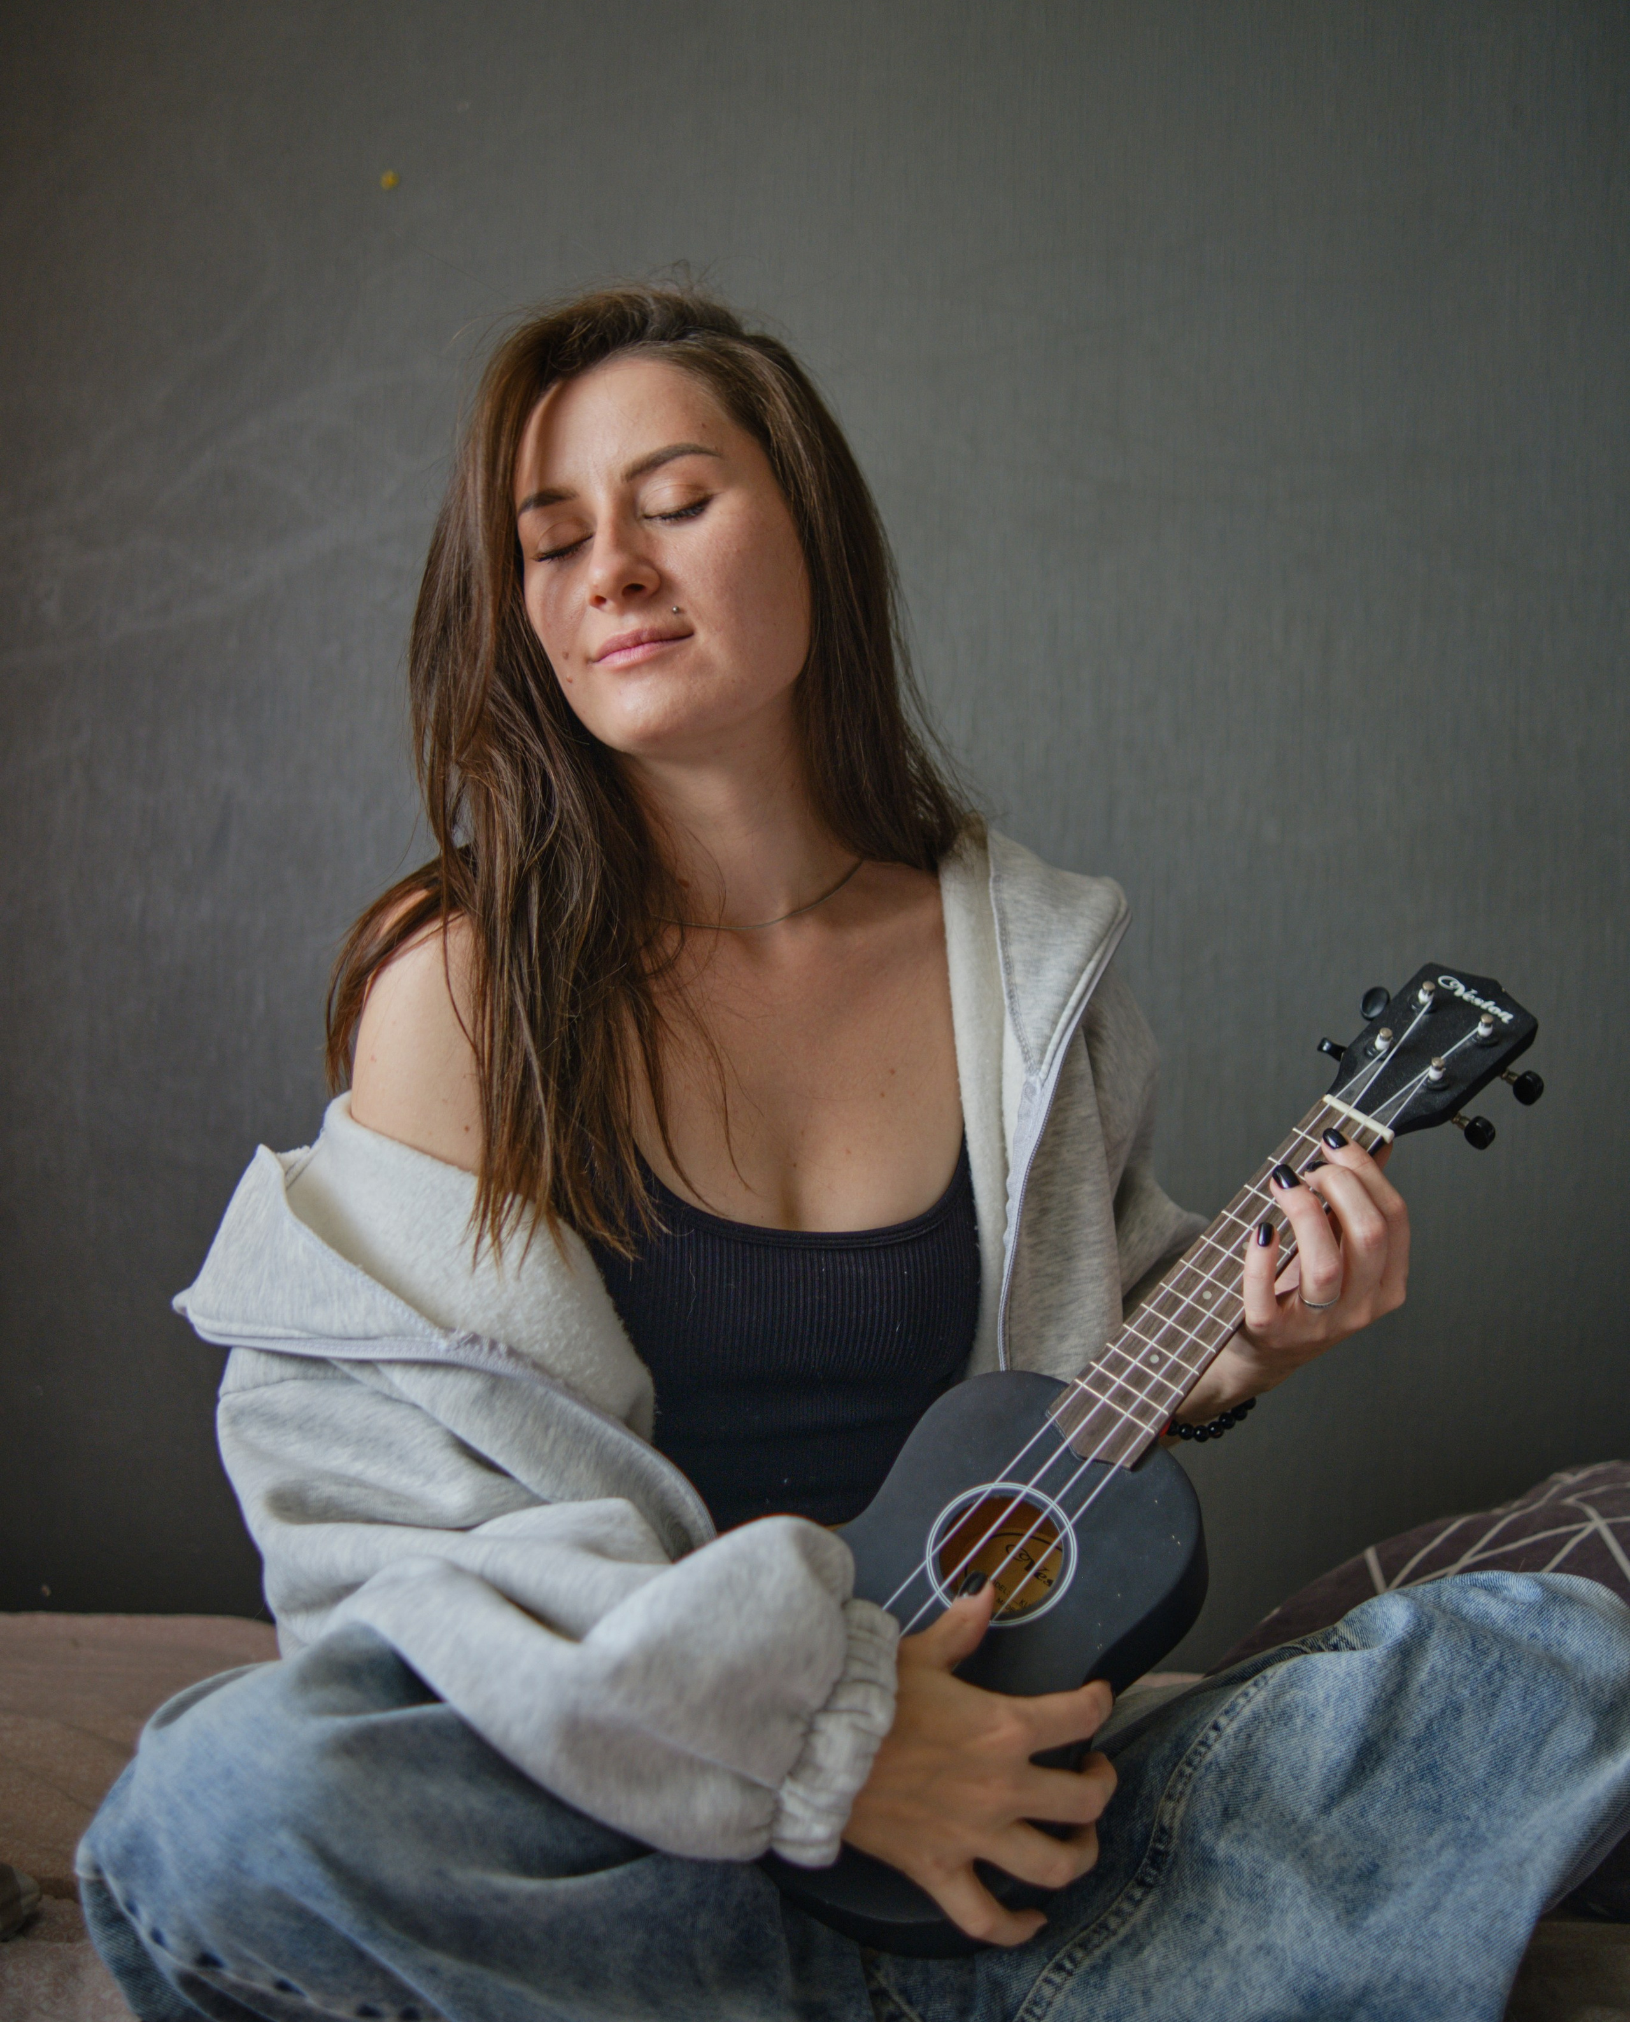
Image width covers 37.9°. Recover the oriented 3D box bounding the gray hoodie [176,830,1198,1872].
[{"bbox_3d":[-0.053,0.146,1.165,0.510,0.475,0.400,0,5,2],"label":"gray hoodie"}]

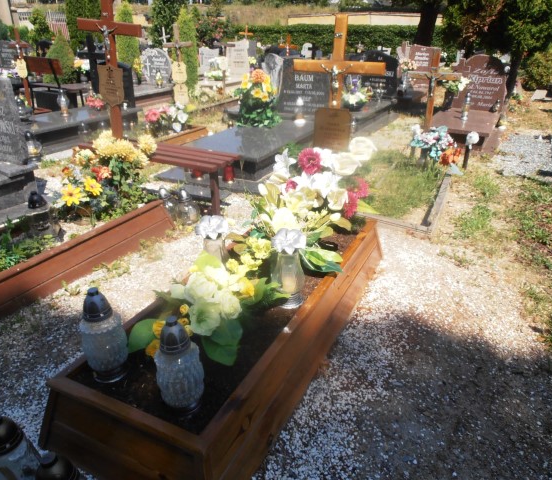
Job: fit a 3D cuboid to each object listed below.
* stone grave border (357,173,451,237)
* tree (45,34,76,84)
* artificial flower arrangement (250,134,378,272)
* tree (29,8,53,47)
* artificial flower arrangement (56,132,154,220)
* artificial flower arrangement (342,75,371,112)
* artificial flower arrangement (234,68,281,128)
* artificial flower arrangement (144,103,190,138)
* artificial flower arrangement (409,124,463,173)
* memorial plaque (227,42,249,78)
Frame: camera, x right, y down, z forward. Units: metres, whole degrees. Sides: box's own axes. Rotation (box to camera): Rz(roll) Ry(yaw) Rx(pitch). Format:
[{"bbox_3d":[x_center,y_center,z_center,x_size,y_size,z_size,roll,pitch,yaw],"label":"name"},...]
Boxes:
[{"bbox_3d":[1.280,-0.485,4.200,0.680,0.100,1.800,11,27,24],"label":"stone grave border"},{"bbox_3d":[-4.954,-4.126,10.200,0.750,1.250,0.750,12,26,24],"label":"tree"},{"bbox_3d":[0.214,-0.208,2.600,0.660,0.600,0.520,12,26,24],"label":"artificial flower arrangement"},{"bbox_3d":[-9.023,-8.065,17.000,0.800,1.650,0.800,12,28,26],"label":"tree"},{"bbox_3d":[-1.215,-0.444,3.200,0.600,0.560,0.500,12,26,24],"label":"artificial flower arrangement"},{"bbox_3d":[1.143,-2.101,6.300,0.360,0.450,0.300,12,28,26],"label":"artificial flower arrangement"},{"bbox_3d":[-0.215,-1.637,5.150,0.480,0.660,0.420,12,26,24],"label":"artificial flower arrangement"},{"bbox_3d":[-1.418,-1.562,5.800,0.520,0.420,0.380,12,28,26],"label":"artificial flower arrangement"},{"bbox_3d":[1.726,-0.990,4.800,0.520,0.470,0.400,12,28,26],"label":"artificial flower arrangement"},{"bbox_3d":[-0.831,-3.946,9.700,0.500,0.820,0.120,12,26,24],"label":"memorial plaque"}]

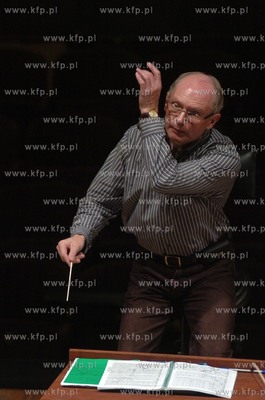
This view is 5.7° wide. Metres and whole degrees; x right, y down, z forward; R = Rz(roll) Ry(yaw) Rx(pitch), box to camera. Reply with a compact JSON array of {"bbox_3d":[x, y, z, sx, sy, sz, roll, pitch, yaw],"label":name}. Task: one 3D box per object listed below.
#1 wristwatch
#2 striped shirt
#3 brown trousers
[{"bbox_3d":[0.058,-0.283,8.750,0.062,0.034,0.052,5,-14,-26],"label":"wristwatch"},{"bbox_3d":[0.076,-0.042,8.830,0.540,0.490,0.380,10,26,14],"label":"striped shirt"},{"bbox_3d":[0.155,0.640,9.220,0.450,1.000,0.320,4,18,11],"label":"brown trousers"}]

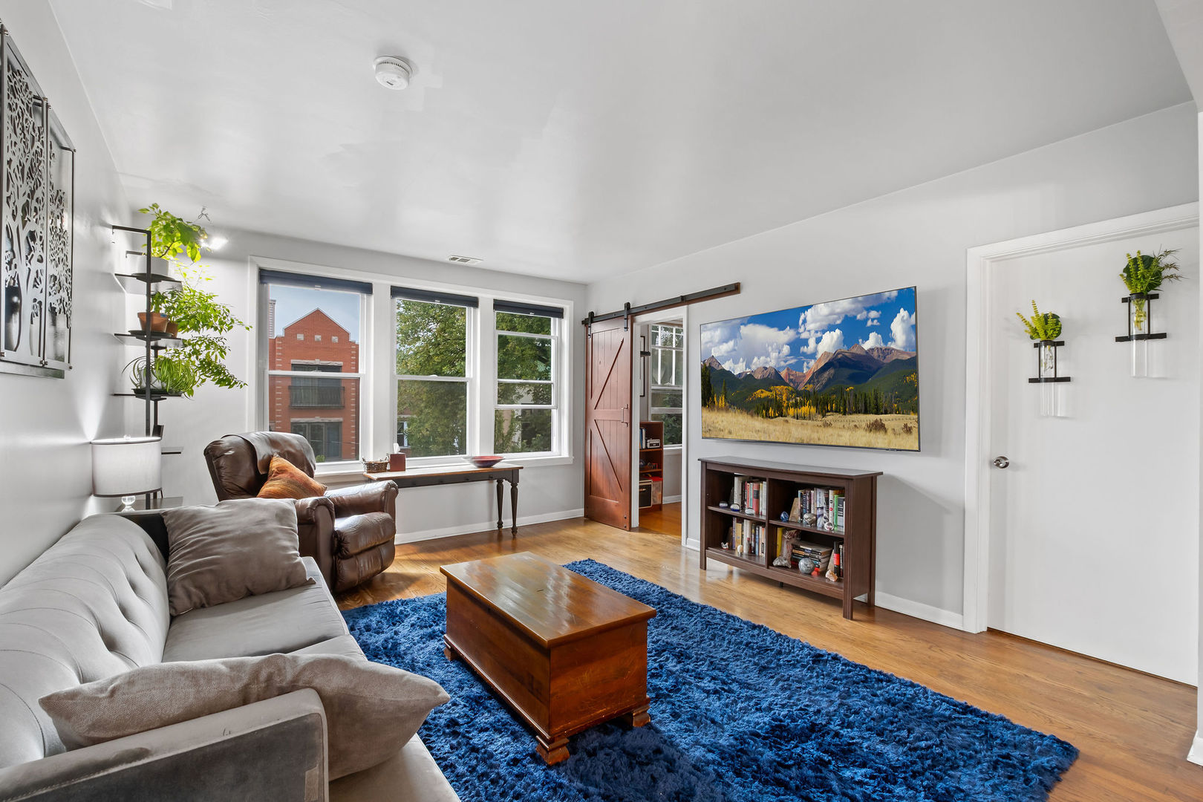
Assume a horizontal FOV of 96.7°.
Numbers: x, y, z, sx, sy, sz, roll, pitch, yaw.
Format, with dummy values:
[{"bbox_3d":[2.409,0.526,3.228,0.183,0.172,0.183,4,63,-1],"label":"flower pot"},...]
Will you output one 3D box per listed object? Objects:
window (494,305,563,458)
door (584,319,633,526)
[{"bbox_3d":[-0.756,-0.209,5.529,0.780,1.552,0.110,0,0,-37],"label":"window"},{"bbox_3d":[0.053,0.221,5.524,0.040,2.090,0.780,1,0,-36],"label":"door"}]

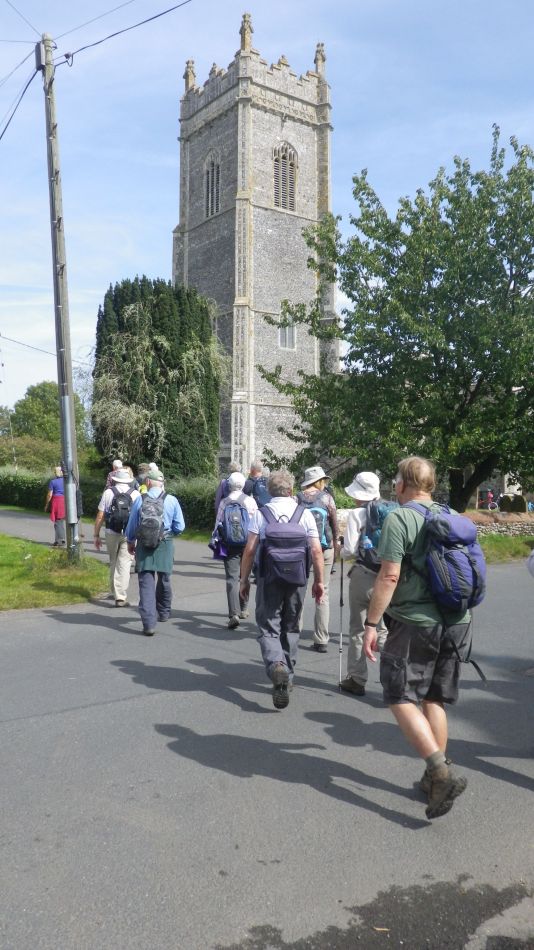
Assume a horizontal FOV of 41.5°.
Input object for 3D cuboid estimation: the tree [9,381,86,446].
[{"bbox_3d":[-18.050,-3.050,58.000,6.400,9.400,6.400,0,0,0],"label":"tree"}]

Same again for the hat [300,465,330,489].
[{"bbox_3d":[0.466,0.024,6.680,0.285,0.150,0.300,-15,5,1],"label":"hat"}]

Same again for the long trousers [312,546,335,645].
[{"bbox_3d":[0.470,1.110,6.660,0.340,0.900,0.420,0,1,-7],"label":"long trousers"}]

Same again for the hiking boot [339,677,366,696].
[{"bbox_3d":[0.640,1.580,5.370,0.110,0.130,0.285,-1,1,-28],"label":"hiking boot"}]

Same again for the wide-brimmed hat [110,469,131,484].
[{"bbox_3d":[-1.812,0.015,8.800,0.290,0.165,0.310,0,1,-12],"label":"wide-brimmed hat"}]

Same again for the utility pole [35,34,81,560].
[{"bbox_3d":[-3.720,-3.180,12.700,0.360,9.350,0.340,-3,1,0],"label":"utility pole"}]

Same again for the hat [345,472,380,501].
[{"bbox_3d":[0.725,0.087,5.350,0.280,0.190,0.300,0,0,0],"label":"hat"}]

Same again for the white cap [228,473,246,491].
[{"bbox_3d":[-0.330,0.073,7.900,0.220,0.180,0.250,0,0,-2],"label":"white cap"}]

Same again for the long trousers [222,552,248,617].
[{"bbox_3d":[-0.330,1.070,7.650,0.360,0.880,0.460,0,1,-1],"label":"long trousers"}]

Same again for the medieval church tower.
[{"bbox_3d":[-0.950,-14.800,51.500,8.500,30.500,8.500,-1,2,-41],"label":"medieval church tower"}]

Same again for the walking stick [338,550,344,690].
[{"bbox_3d":[0.570,1.061,5.400,0.045,1.150,0.055,1,0,-30],"label":"walking stick"}]

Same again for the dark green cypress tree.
[{"bbox_3d":[-4.970,-3.750,32.000,5.800,10.600,5.600,0,0,-9],"label":"dark green cypress tree"}]

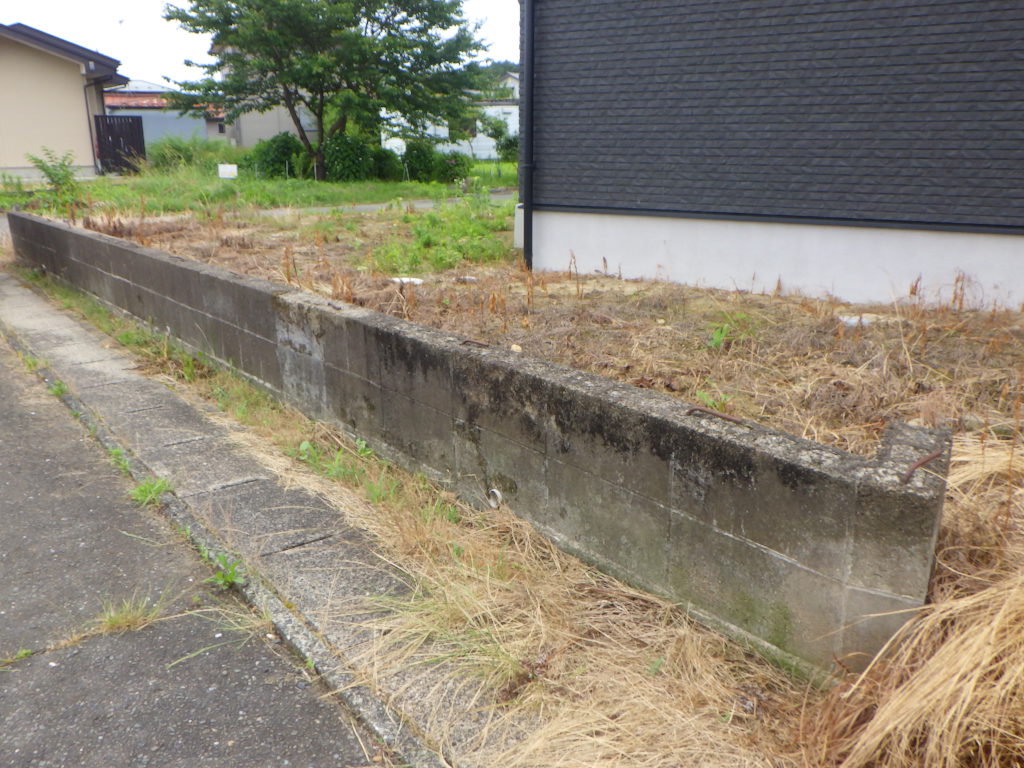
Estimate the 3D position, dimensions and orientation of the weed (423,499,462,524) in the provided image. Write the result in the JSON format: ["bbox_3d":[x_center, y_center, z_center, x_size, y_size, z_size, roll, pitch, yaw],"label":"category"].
[{"bbox_3d":[-0.195,0.352,2.290,0.108,0.048,0.085,-2,17,-5],"label":"weed"}]

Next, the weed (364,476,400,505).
[{"bbox_3d":[-0.380,0.309,2.411,0.100,0.060,0.085,-3,17,-9],"label":"weed"}]

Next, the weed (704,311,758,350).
[{"bbox_3d":[0.852,-0.211,3.232,0.195,0.130,0.165,4,18,14],"label":"weed"}]

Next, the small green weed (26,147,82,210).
[{"bbox_3d":[-6.594,-2.973,11.950,0.750,0.880,0.700,-9,19,-27],"label":"small green weed"}]

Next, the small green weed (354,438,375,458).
[{"bbox_3d":[-0.479,0.209,2.690,0.062,0.055,0.055,-4,17,-10],"label":"small green weed"}]

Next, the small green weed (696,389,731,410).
[{"bbox_3d":[0.577,0.044,2.372,0.100,0.050,0.080,4,18,14],"label":"small green weed"}]

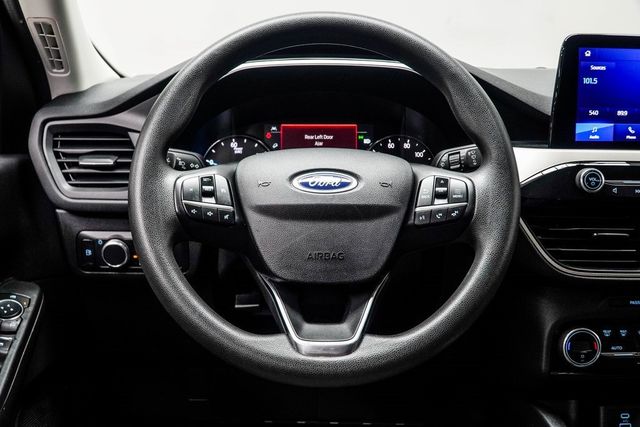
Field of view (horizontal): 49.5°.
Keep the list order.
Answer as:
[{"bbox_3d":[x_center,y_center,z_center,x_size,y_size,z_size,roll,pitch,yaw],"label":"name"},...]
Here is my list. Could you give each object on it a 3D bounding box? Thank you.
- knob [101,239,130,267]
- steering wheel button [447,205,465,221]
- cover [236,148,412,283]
[{"bbox_3d":[-0.235,0.046,0.800,0.032,0.032,0.020,0,6,0],"label":"knob"},{"bbox_3d":[0.132,0.000,0.672,0.017,0.016,0.009,0,-17,0],"label":"steering wheel button"},{"bbox_3d":[0.005,0.009,0.672,0.166,0.131,0.050,0,-17,0],"label":"cover"}]

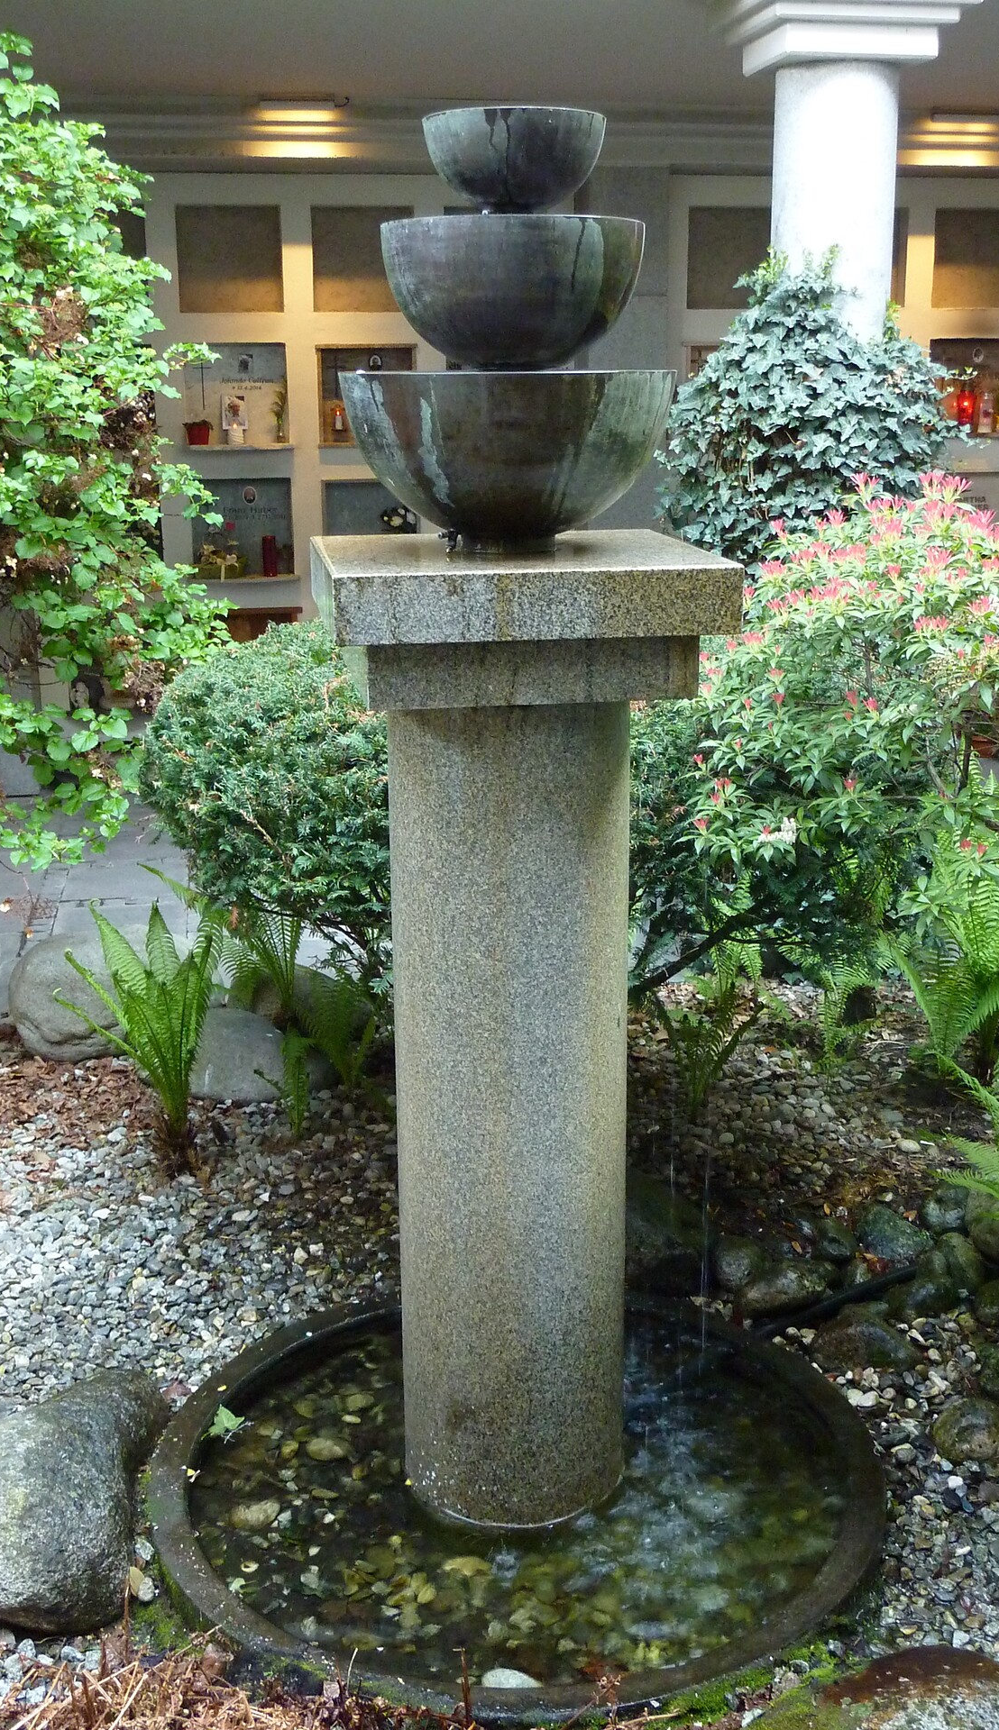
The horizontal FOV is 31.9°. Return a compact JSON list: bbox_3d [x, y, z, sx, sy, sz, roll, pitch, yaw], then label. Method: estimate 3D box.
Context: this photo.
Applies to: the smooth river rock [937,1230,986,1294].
[{"bbox_3d":[0.772,0.665,2.929,0.084,0.103,0.105,0,16,0],"label":"smooth river rock"}]

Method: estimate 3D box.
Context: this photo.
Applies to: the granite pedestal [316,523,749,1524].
[{"bbox_3d":[0.019,0.253,2.540,0.502,1.402,0.502,-3,16,-8],"label":"granite pedestal"}]

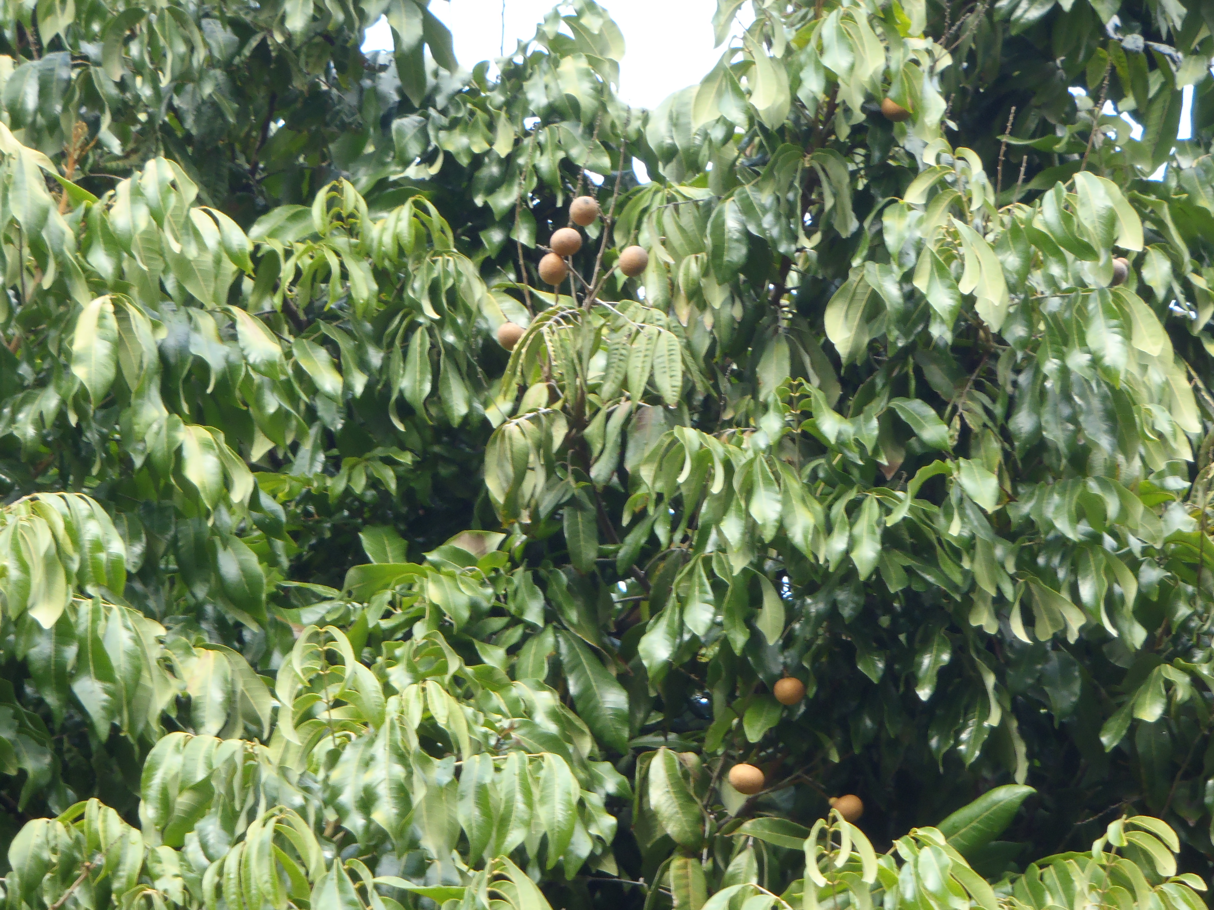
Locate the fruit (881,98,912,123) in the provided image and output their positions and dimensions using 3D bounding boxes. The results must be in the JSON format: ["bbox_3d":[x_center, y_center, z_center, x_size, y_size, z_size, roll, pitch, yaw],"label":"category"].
[{"bbox_3d":[0.271,-0.326,4.600,0.029,0.028,0.029,0,-12,0],"label":"fruit"}]

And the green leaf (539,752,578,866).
[{"bbox_3d":[-0.043,0.314,4.350,0.036,0.101,0.022,0,-8,-11],"label":"green leaf"}]

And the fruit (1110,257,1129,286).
[{"bbox_3d":[0.481,-0.173,4.650,0.025,0.025,0.025,0,-10,0],"label":"fruit"}]

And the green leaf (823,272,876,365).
[{"bbox_3d":[0.223,-0.126,4.500,0.043,0.090,0.025,10,0,0],"label":"green leaf"}]

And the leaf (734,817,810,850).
[{"bbox_3d":[0.153,0.347,4.500,0.078,0.031,0.020,6,-33,0],"label":"leaf"}]

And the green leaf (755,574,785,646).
[{"bbox_3d":[0.156,0.148,4.700,0.027,0.069,0.018,-7,-5,-11],"label":"green leaf"}]

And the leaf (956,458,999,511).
[{"bbox_3d":[0.352,0.029,4.650,0.032,0.059,0.020,-33,-15,0],"label":"leaf"}]

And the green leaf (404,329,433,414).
[{"bbox_3d":[-0.181,-0.081,4.700,0.029,0.084,0.018,-4,-8,0],"label":"green leaf"}]

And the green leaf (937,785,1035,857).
[{"bbox_3d":[0.340,0.334,4.450,0.113,0.039,0.025,-35,0,-5],"label":"green leaf"}]

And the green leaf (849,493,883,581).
[{"bbox_3d":[0.245,0.078,4.650,0.029,0.079,0.020,5,-8,0],"label":"green leaf"}]

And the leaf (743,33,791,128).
[{"bbox_3d":[0.155,-0.362,4.750,0.041,0.092,0.025,-15,-5,11],"label":"leaf"}]

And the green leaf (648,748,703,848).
[{"bbox_3d":[0.063,0.314,4.500,0.042,0.096,0.020,-20,-5,11],"label":"green leaf"}]

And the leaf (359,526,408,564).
[{"bbox_3d":[-0.211,0.092,4.650,0.040,0.063,0.025,-21,-15,0],"label":"leaf"}]

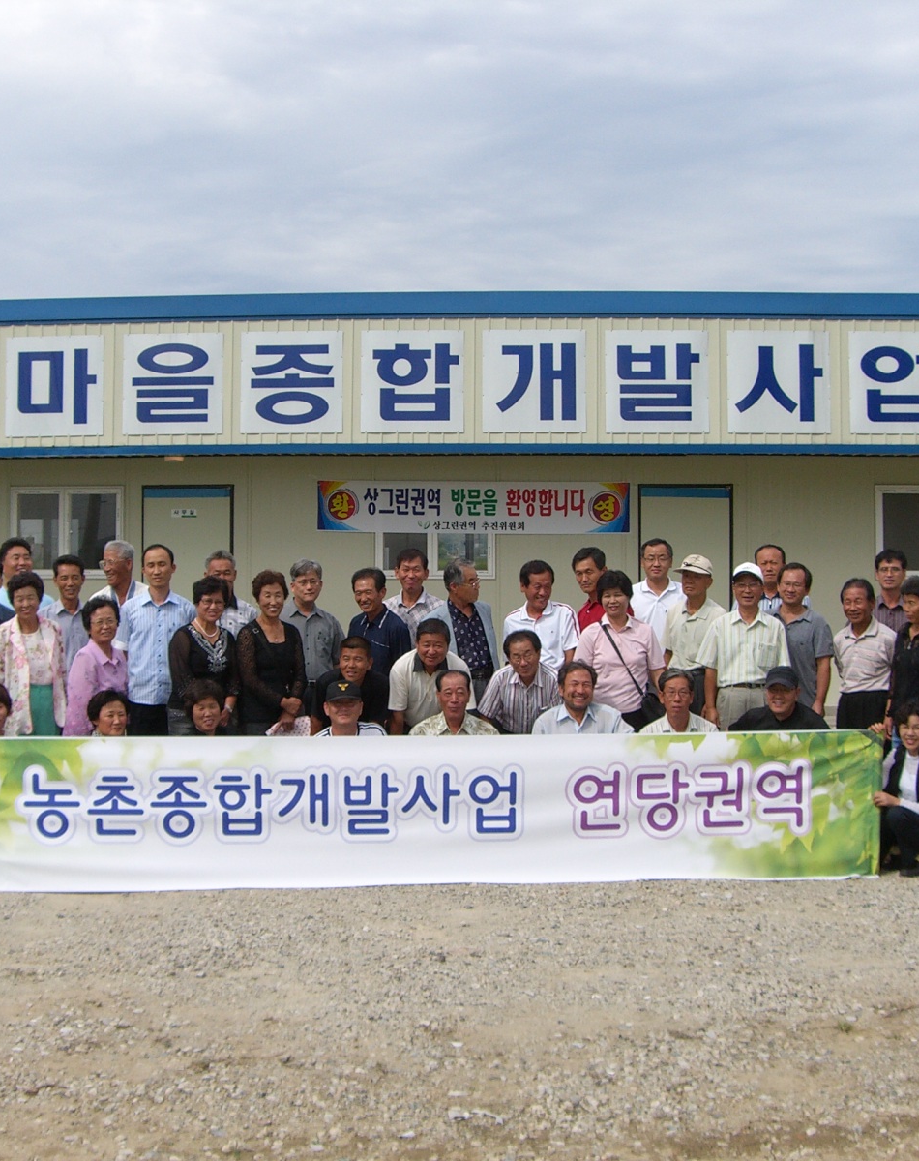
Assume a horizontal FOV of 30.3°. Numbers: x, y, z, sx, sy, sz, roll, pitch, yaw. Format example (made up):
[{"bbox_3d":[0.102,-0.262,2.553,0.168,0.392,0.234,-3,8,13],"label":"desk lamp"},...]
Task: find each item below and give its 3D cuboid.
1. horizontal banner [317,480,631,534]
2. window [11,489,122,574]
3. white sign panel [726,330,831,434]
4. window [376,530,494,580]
[{"bbox_3d":[0.139,-0.705,16.233,3.000,0.500,0.030,0,0,3],"label":"horizontal banner"},{"bbox_3d":[-3.800,-0.463,16.481,1.130,0.900,0.100,0,0,3],"label":"window"},{"bbox_3d":[2.799,-1.734,14.867,0.920,0.920,0.030,0,0,3],"label":"white sign panel"},{"bbox_3d":[-0.230,-0.455,16.311,1.180,0.910,0.100,0,0,3],"label":"window"}]

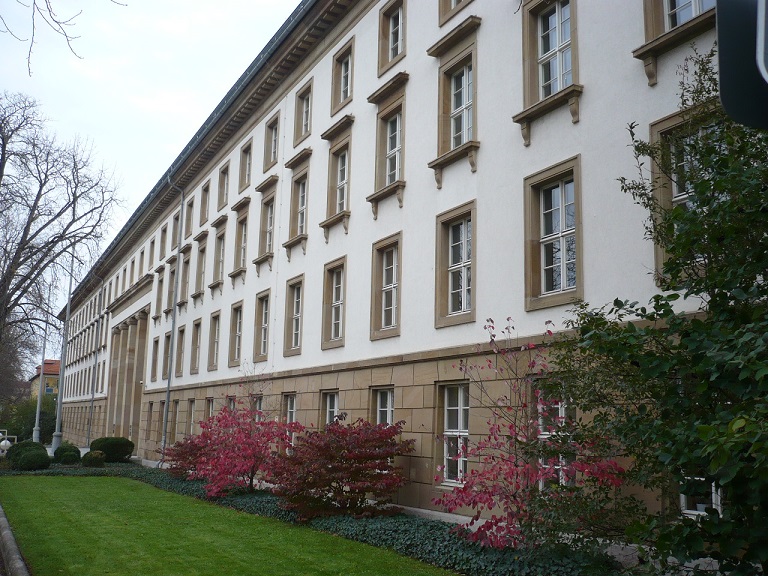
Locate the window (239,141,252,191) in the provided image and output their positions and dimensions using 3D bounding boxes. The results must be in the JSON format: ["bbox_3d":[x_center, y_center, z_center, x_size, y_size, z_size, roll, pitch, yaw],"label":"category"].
[{"bbox_3d":[-6.116,-5.462,35.042,0.259,2.220,1.694,6,-11,-27],"label":"window"}]

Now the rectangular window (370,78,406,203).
[{"bbox_3d":[0.152,-4.102,22.025,0.509,3.283,2.045,6,-11,-27],"label":"rectangular window"}]

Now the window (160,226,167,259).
[{"bbox_3d":[-13.587,-2.822,48.291,0.280,2.065,1.631,6,-11,-27],"label":"window"}]

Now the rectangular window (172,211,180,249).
[{"bbox_3d":[-12.042,-3.305,45.338,0.280,2.065,1.631,6,-11,-27],"label":"rectangular window"}]

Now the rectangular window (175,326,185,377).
[{"bbox_3d":[-10.541,3.365,40.806,0.300,2.660,1.637,6,-11,-27],"label":"rectangular window"}]

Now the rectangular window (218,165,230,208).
[{"bbox_3d":[-7.732,-4.957,38.133,0.259,2.220,1.694,6,-11,-27],"label":"rectangular window"}]

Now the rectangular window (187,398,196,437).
[{"bbox_3d":[-9.152,6.439,37.357,0.300,2.120,1.392,6,-11,-27],"label":"rectangular window"}]

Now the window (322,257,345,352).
[{"bbox_3d":[-1.345,0.491,23.212,0.300,2.660,1.637,6,-11,-27],"label":"window"}]

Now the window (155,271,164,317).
[{"bbox_3d":[-14.389,0.438,49.844,0.509,3.283,2.045,6,-11,-27],"label":"window"}]

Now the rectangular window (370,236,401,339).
[{"bbox_3d":[0.147,0.004,20.451,0.280,2.689,1.662,6,-11,-27],"label":"rectangular window"}]

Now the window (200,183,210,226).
[{"bbox_3d":[-8.832,-4.197,39.123,0.300,2.089,1.637,6,-11,-27],"label":"window"}]

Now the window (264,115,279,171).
[{"bbox_3d":[-4.500,-5.966,31.951,0.259,2.220,1.694,6,-11,-27],"label":"window"}]

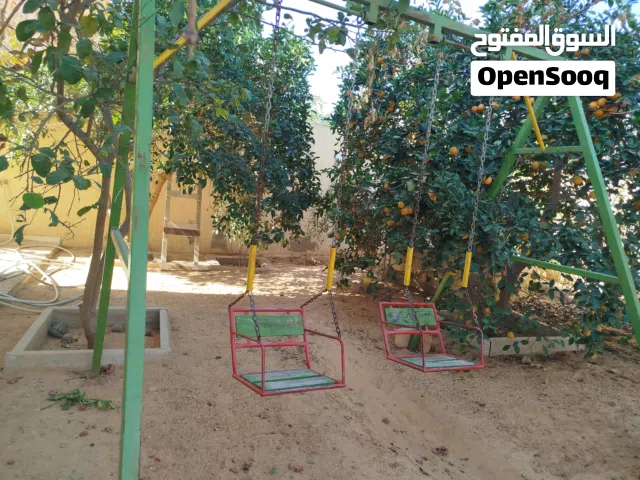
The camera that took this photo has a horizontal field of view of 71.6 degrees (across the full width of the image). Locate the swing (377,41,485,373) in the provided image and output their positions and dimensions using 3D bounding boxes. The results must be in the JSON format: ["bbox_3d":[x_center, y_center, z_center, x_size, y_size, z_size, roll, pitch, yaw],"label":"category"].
[{"bbox_3d":[0.853,-0.176,2.968,0.552,2.091,0.609,4,6,-28],"label":"swing"}]

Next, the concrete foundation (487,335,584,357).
[{"bbox_3d":[2.444,1.175,5.138,1.560,0.189,0.180,4,5,-28],"label":"concrete foundation"}]

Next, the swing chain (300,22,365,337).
[{"bbox_3d":[0.108,-0.373,2.717,0.052,1.847,0.496,4,5,-28],"label":"swing chain"}]

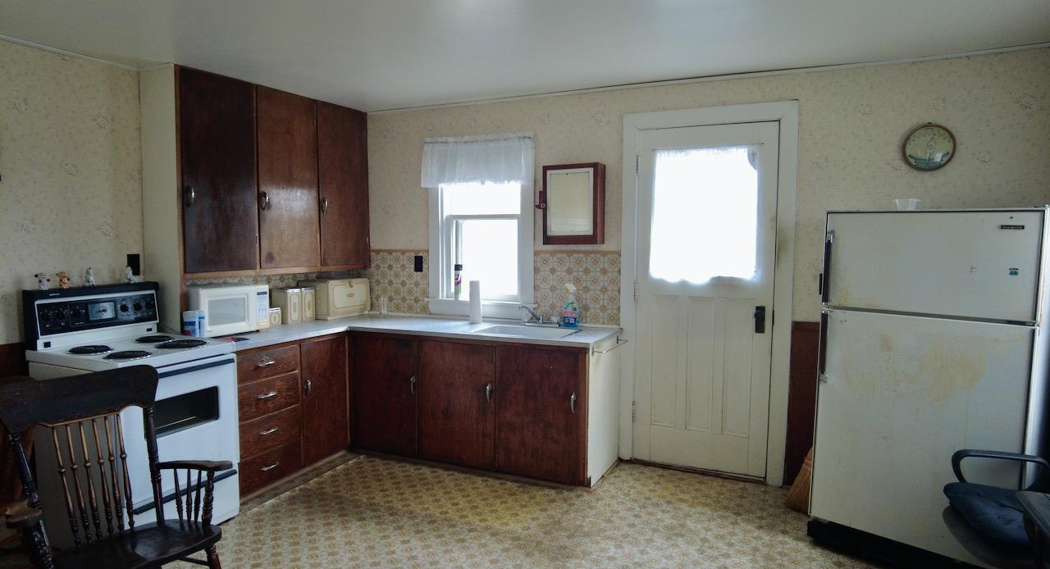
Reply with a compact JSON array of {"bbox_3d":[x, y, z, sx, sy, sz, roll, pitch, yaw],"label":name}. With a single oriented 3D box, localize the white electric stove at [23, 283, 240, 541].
[{"bbox_3d":[-1.885,0.613,2.965,0.670,1.191,0.599,2,4,24],"label":"white electric stove"}]

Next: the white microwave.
[{"bbox_3d":[-1.814,0.153,3.607,0.307,0.286,0.451,2,4,28],"label":"white microwave"}]

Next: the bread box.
[{"bbox_3d":[-1.421,0.098,4.523,0.275,0.276,0.458,2,4,22],"label":"bread box"}]

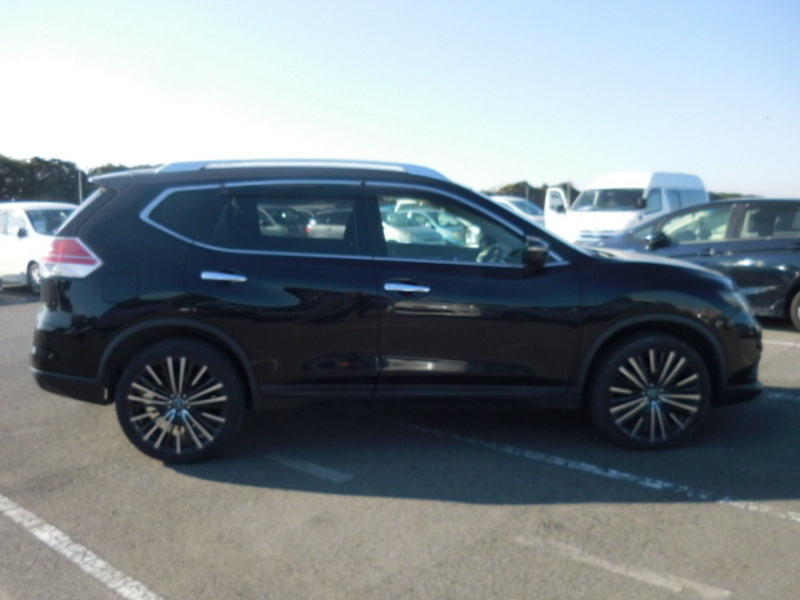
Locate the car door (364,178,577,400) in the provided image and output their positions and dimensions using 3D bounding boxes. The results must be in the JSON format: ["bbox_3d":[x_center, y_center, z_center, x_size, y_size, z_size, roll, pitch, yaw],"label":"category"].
[{"bbox_3d":[0.434,-0.070,4.395,1.210,1.200,0.250,-1,7,-5],"label":"car door"}]

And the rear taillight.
[{"bbox_3d":[-1.806,-0.237,4.214,0.360,0.235,0.270,-1,7,-5],"label":"rear taillight"}]

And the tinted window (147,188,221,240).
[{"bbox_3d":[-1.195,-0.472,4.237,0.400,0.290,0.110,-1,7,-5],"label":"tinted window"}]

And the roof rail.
[{"bbox_3d":[-0.539,-0.762,4.410,1.740,0.110,0.080,-1,7,-5],"label":"roof rail"}]

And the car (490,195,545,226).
[{"bbox_3d":[3.058,-1.767,19.798,4.500,1.640,1.730,6,9,41],"label":"car"}]

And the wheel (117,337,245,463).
[{"bbox_3d":[-1.234,0.563,4.320,0.690,0.690,0.240,-1,7,-5],"label":"wheel"}]

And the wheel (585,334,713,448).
[{"bbox_3d":[1.486,0.532,4.579,0.690,0.690,0.240,-1,7,-5],"label":"wheel"}]

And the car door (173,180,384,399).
[{"bbox_3d":[-0.690,-0.062,4.287,1.130,1.200,0.250,-1,7,-5],"label":"car door"}]

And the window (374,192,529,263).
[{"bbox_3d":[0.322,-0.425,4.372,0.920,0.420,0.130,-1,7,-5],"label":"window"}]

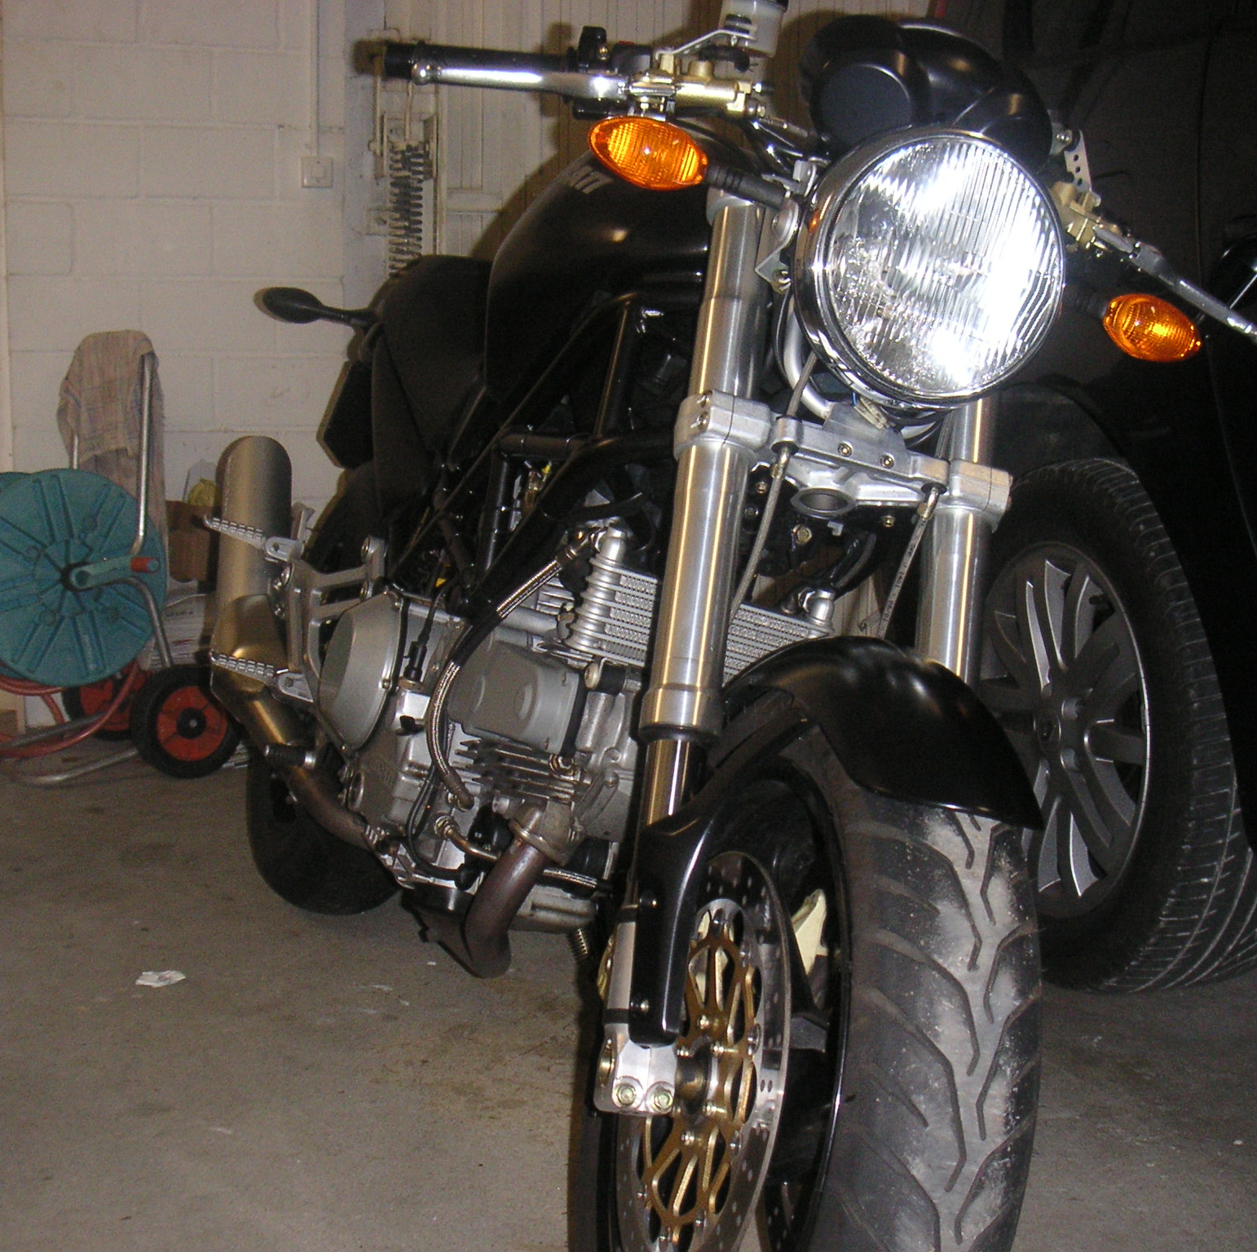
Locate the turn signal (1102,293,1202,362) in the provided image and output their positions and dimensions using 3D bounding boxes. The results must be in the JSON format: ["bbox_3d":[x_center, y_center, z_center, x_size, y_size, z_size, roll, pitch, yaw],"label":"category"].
[{"bbox_3d":[0.419,-0.239,1.465,0.092,0.052,0.052,14,4,-15],"label":"turn signal"}]

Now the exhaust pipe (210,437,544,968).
[{"bbox_3d":[-0.326,0.029,2.173,0.230,0.450,1.120,16,3,-21],"label":"exhaust pipe"}]

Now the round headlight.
[{"bbox_3d":[0.207,-0.261,1.358,0.192,0.192,0.140,14,4,-15],"label":"round headlight"}]

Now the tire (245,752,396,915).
[{"bbox_3d":[-0.373,0.098,2.608,0.178,0.630,0.630,16,3,-21],"label":"tire"}]

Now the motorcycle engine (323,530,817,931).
[{"bbox_3d":[-0.086,0.103,1.874,0.400,0.440,0.570,16,3,-21],"label":"motorcycle engine"}]

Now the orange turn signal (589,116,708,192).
[{"bbox_3d":[0.015,-0.352,1.365,0.094,0.053,0.052,14,4,-15],"label":"orange turn signal"}]

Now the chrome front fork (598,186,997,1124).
[{"bbox_3d":[0.143,0.021,1.391,0.272,0.720,0.120,14,-20,-15],"label":"chrome front fork"}]

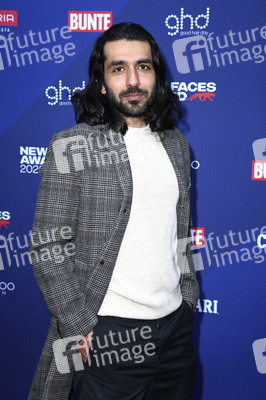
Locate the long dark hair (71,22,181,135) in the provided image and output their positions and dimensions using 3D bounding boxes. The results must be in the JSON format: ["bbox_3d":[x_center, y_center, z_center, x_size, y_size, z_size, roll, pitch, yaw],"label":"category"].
[{"bbox_3d":[-0.020,-0.320,1.910,0.280,0.290,0.240,-4,9,-16],"label":"long dark hair"}]

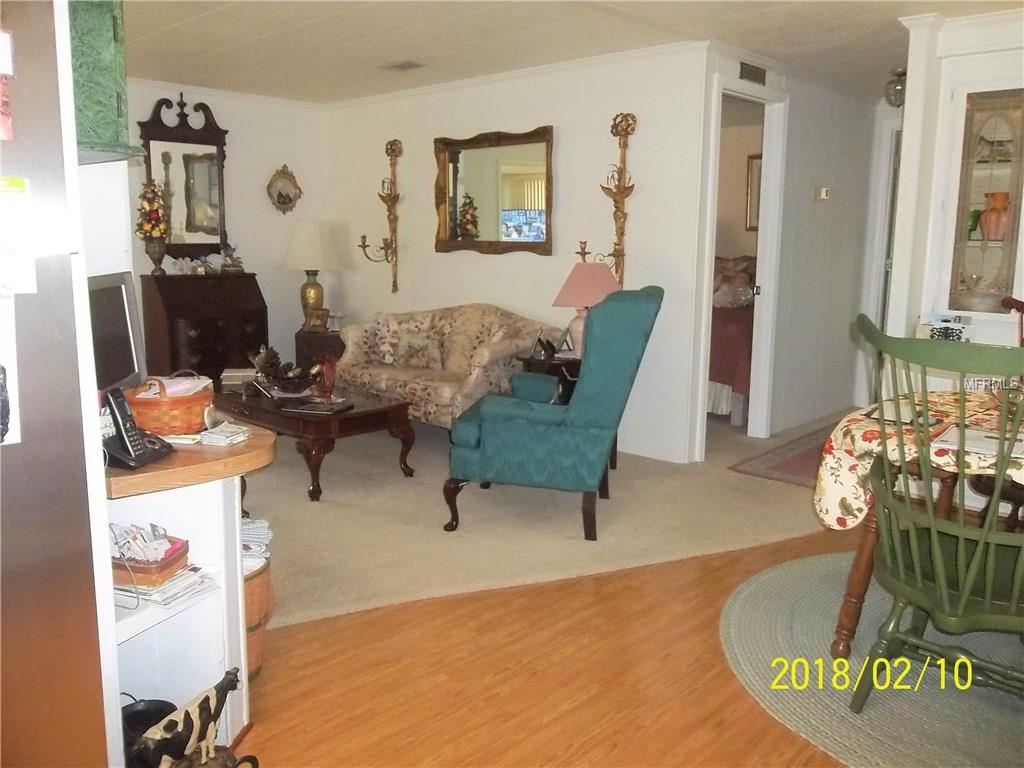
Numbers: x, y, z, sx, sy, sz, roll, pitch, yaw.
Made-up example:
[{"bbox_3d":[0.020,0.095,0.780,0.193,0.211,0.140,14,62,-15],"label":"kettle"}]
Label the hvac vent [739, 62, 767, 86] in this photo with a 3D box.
[{"bbox_3d":[1.404,-1.808,4.668,0.020,0.096,0.339,9,12,41],"label":"hvac vent"}]

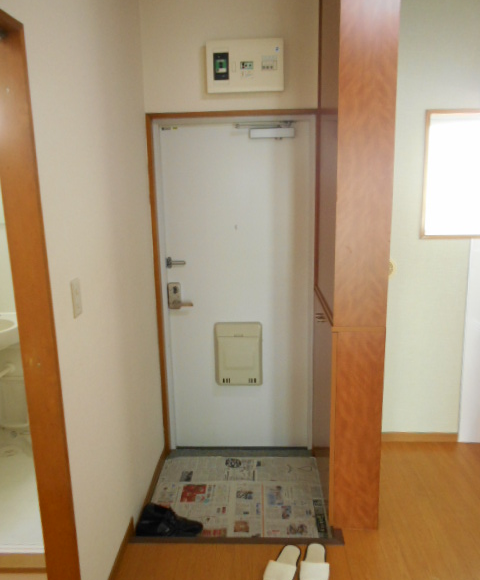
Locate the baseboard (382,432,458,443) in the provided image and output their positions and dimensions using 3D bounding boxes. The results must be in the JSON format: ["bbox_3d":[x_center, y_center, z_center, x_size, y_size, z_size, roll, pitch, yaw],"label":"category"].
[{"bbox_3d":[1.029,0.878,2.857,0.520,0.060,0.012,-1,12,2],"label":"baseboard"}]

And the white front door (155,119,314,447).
[{"bbox_3d":[-0.023,0.015,2.750,0.901,1.956,0.110,-1,12,2],"label":"white front door"}]

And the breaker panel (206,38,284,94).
[{"bbox_3d":[0.030,-1.119,2.428,0.381,0.242,0.085,-1,12,2],"label":"breaker panel"}]

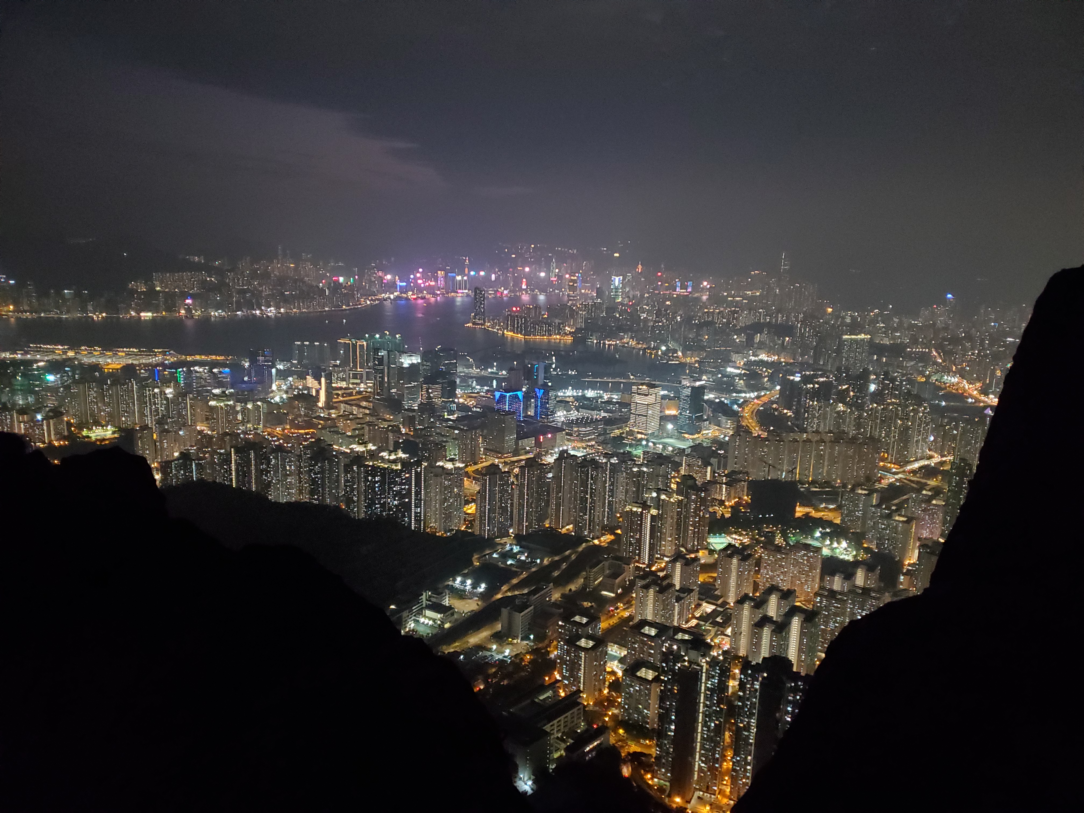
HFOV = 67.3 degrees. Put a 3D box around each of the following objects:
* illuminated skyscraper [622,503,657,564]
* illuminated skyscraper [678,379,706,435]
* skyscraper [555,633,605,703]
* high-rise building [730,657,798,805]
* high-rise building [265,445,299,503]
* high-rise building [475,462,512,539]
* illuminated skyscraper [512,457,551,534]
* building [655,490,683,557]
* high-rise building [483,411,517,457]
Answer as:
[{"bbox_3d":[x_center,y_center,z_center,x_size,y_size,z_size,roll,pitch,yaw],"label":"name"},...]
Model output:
[{"bbox_3d":[139.800,182.000,1162.500,45.000,85.000,43.000,8,13,27],"label":"illuminated skyscraper"},{"bbox_3d":[389.800,3.300,2132.300,42.000,130.000,50.000,12,15,41],"label":"illuminated skyscraper"},{"bbox_3d":[43.800,263.600,824.800,33.000,61.000,28.000,9,14,32],"label":"skyscraper"},{"bbox_3d":[182.400,261.500,647.600,46.000,113.000,25.000,10,14,34],"label":"high-rise building"},{"bbox_3d":[-406.500,117.700,1271.800,48.000,106.000,46.000,6,12,20],"label":"high-rise building"},{"bbox_3d":[-73.800,146.500,1247.100,53.000,109.000,50.000,7,13,24],"label":"high-rise building"},{"bbox_3d":[-16.500,142.500,1279.100,53.000,116.000,50.000,7,13,24],"label":"illuminated skyscraper"},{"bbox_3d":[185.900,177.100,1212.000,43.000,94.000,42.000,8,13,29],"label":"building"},{"bbox_3d":[-94.900,59.400,1870.800,60.000,93.000,41.000,10,14,34],"label":"high-rise building"}]

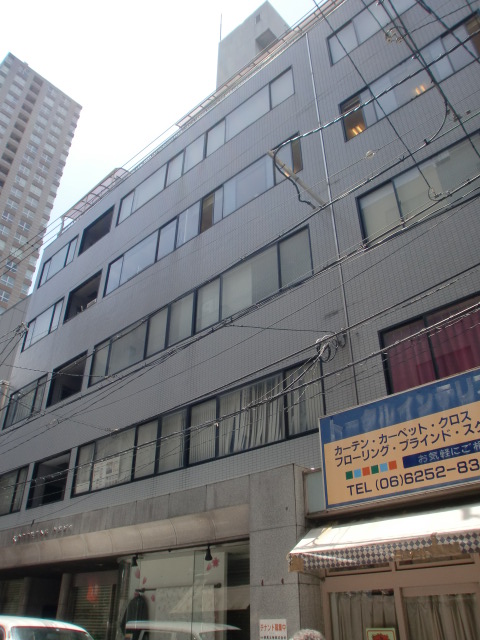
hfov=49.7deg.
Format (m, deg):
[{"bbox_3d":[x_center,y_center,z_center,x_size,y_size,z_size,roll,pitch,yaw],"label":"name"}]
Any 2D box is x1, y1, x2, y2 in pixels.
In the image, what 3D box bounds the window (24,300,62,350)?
[{"bbox_3d":[-7.710,0.247,20.305,2.880,1.420,0.130,-26,-40,35],"label":"window"}]

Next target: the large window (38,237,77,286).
[{"bbox_3d":[-7.704,-2.416,22.008,2.880,1.440,0.130,-26,-40,35],"label":"large window"}]

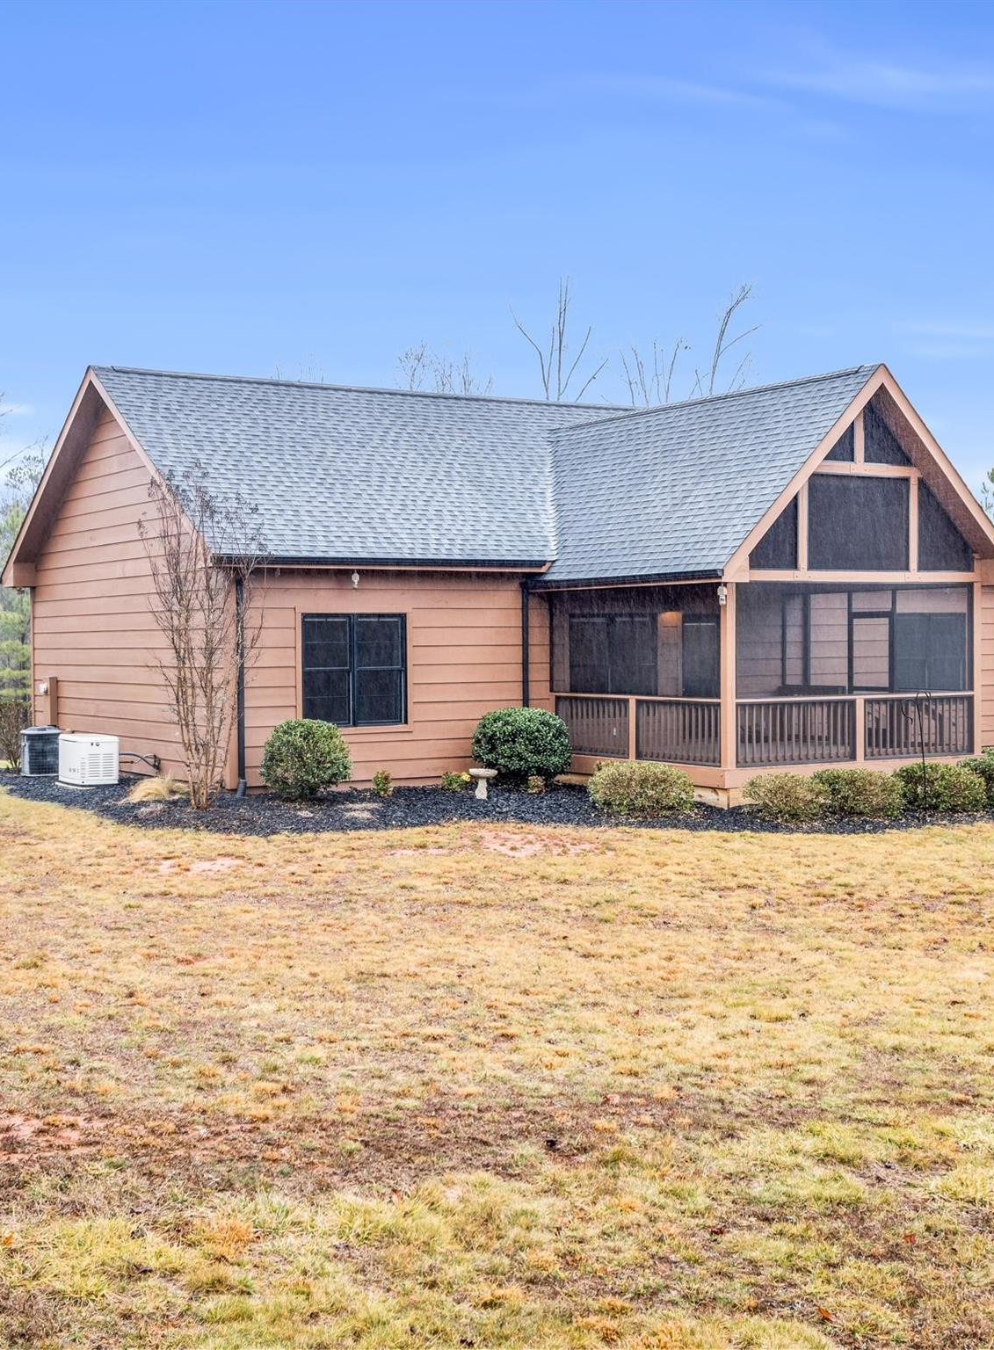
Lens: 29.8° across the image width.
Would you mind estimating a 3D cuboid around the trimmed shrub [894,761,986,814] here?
[{"bbox_3d":[5.842,1.440,24.671,1.200,0.690,1.120,0,1,0],"label":"trimmed shrub"}]

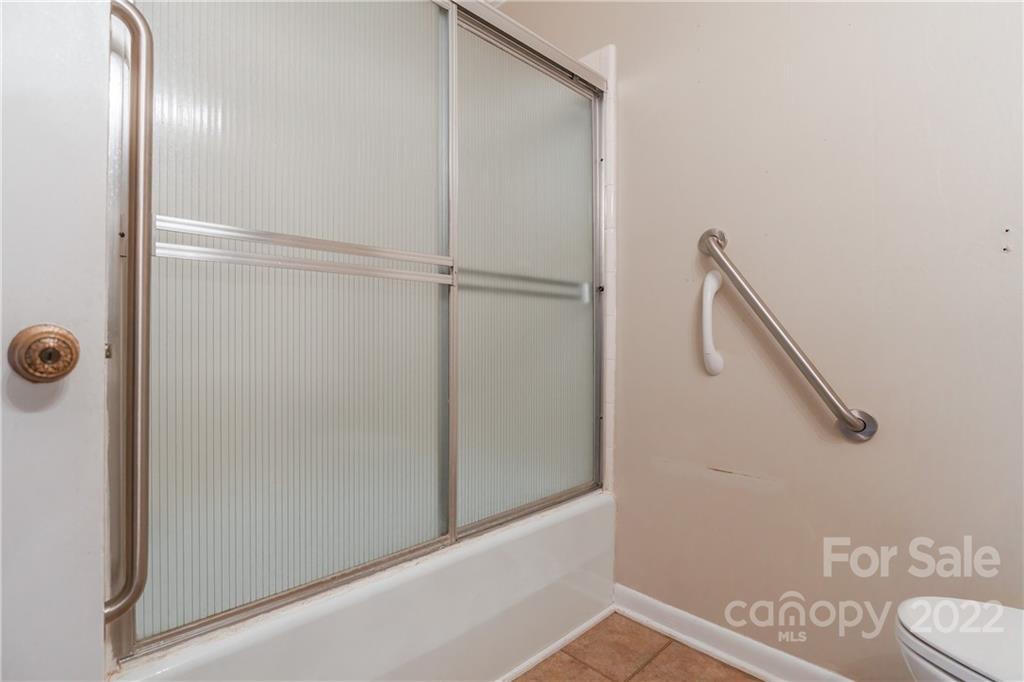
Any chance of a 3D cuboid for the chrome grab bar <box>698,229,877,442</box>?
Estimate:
[{"bbox_3d":[0.699,-0.042,1.208,0.074,0.691,0.082,0,-35,-47],"label":"chrome grab bar"}]

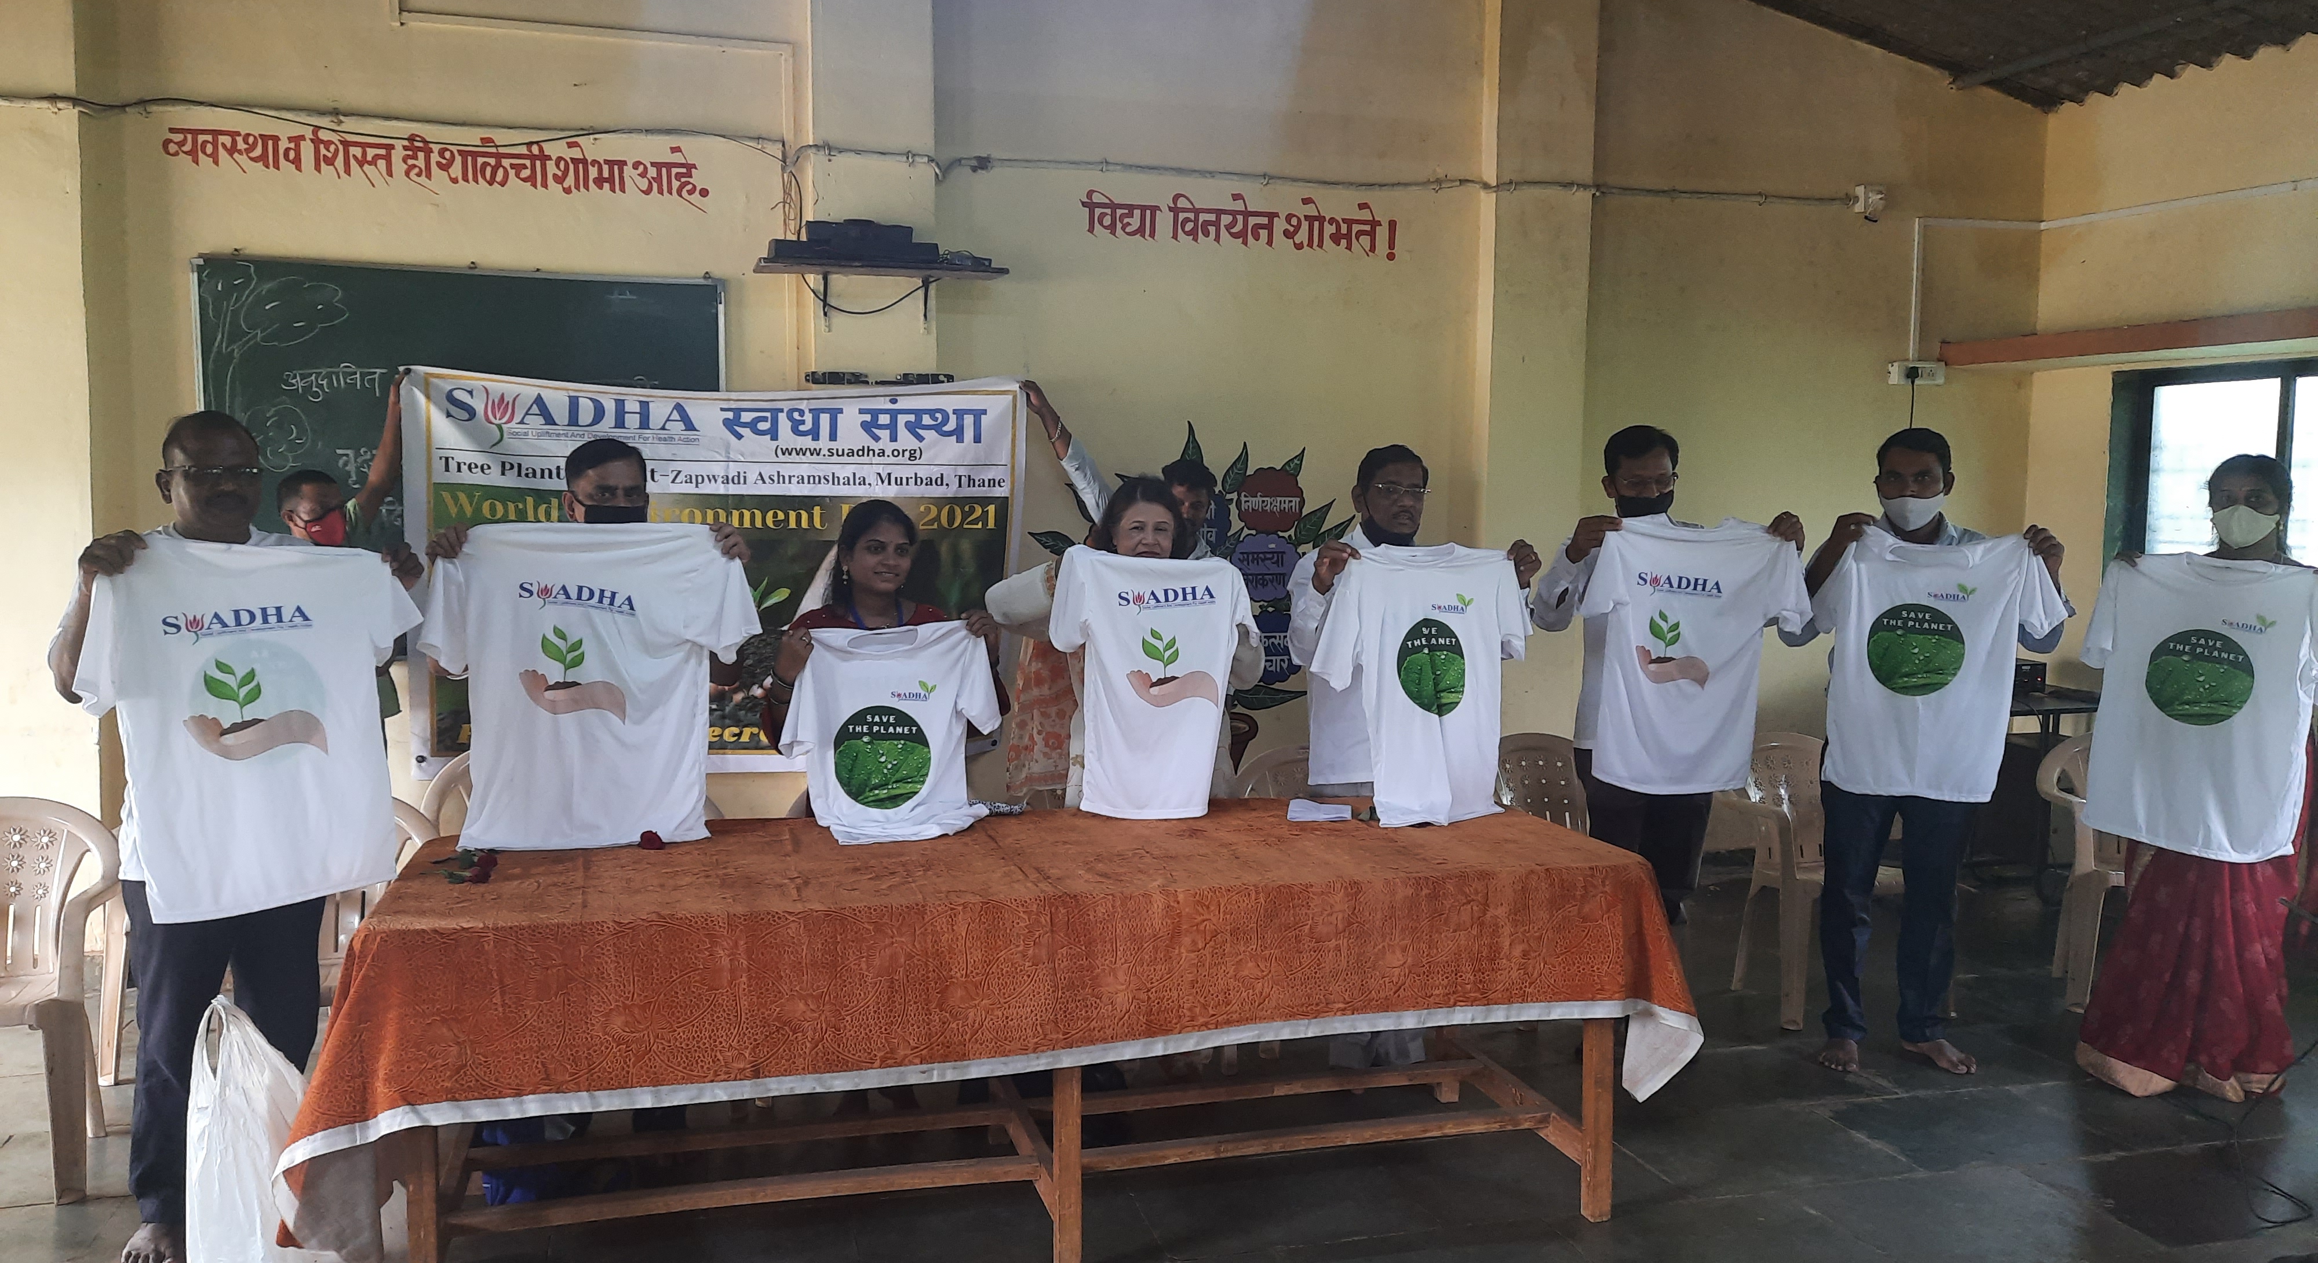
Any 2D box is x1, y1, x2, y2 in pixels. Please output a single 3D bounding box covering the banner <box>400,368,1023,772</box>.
[{"bbox_3d":[-1.338,-0.179,5.151,1.790,1.220,0.050,0,5,-14],"label":"banner"}]

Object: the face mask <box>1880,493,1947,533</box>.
[{"bbox_3d":[1.934,-0.308,4.288,0.145,0.110,0.090,4,7,33],"label":"face mask"}]

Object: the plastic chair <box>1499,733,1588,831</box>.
[{"bbox_3d":[1.236,0.720,5.053,0.580,0.785,0.540,-1,5,-16],"label":"plastic chair"}]

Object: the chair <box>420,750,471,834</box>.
[{"bbox_3d":[-1.725,0.706,4.488,0.550,0.775,0.540,0,6,-8],"label":"chair"}]

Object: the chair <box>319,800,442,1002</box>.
[{"bbox_3d":[-1.885,0.778,3.726,0.550,0.775,0.540,-1,6,-16],"label":"chair"}]

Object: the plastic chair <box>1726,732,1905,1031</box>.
[{"bbox_3d":[2.036,0.727,5.093,0.580,0.785,0.540,-1,5,-16],"label":"plastic chair"}]

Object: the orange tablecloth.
[{"bbox_3d":[-0.280,0.706,3.492,2.650,0.540,0.900,-1,5,-16],"label":"orange tablecloth"}]

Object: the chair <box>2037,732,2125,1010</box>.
[{"bbox_3d":[2.933,0.708,4.977,0.550,0.775,0.540,2,6,11],"label":"chair"}]

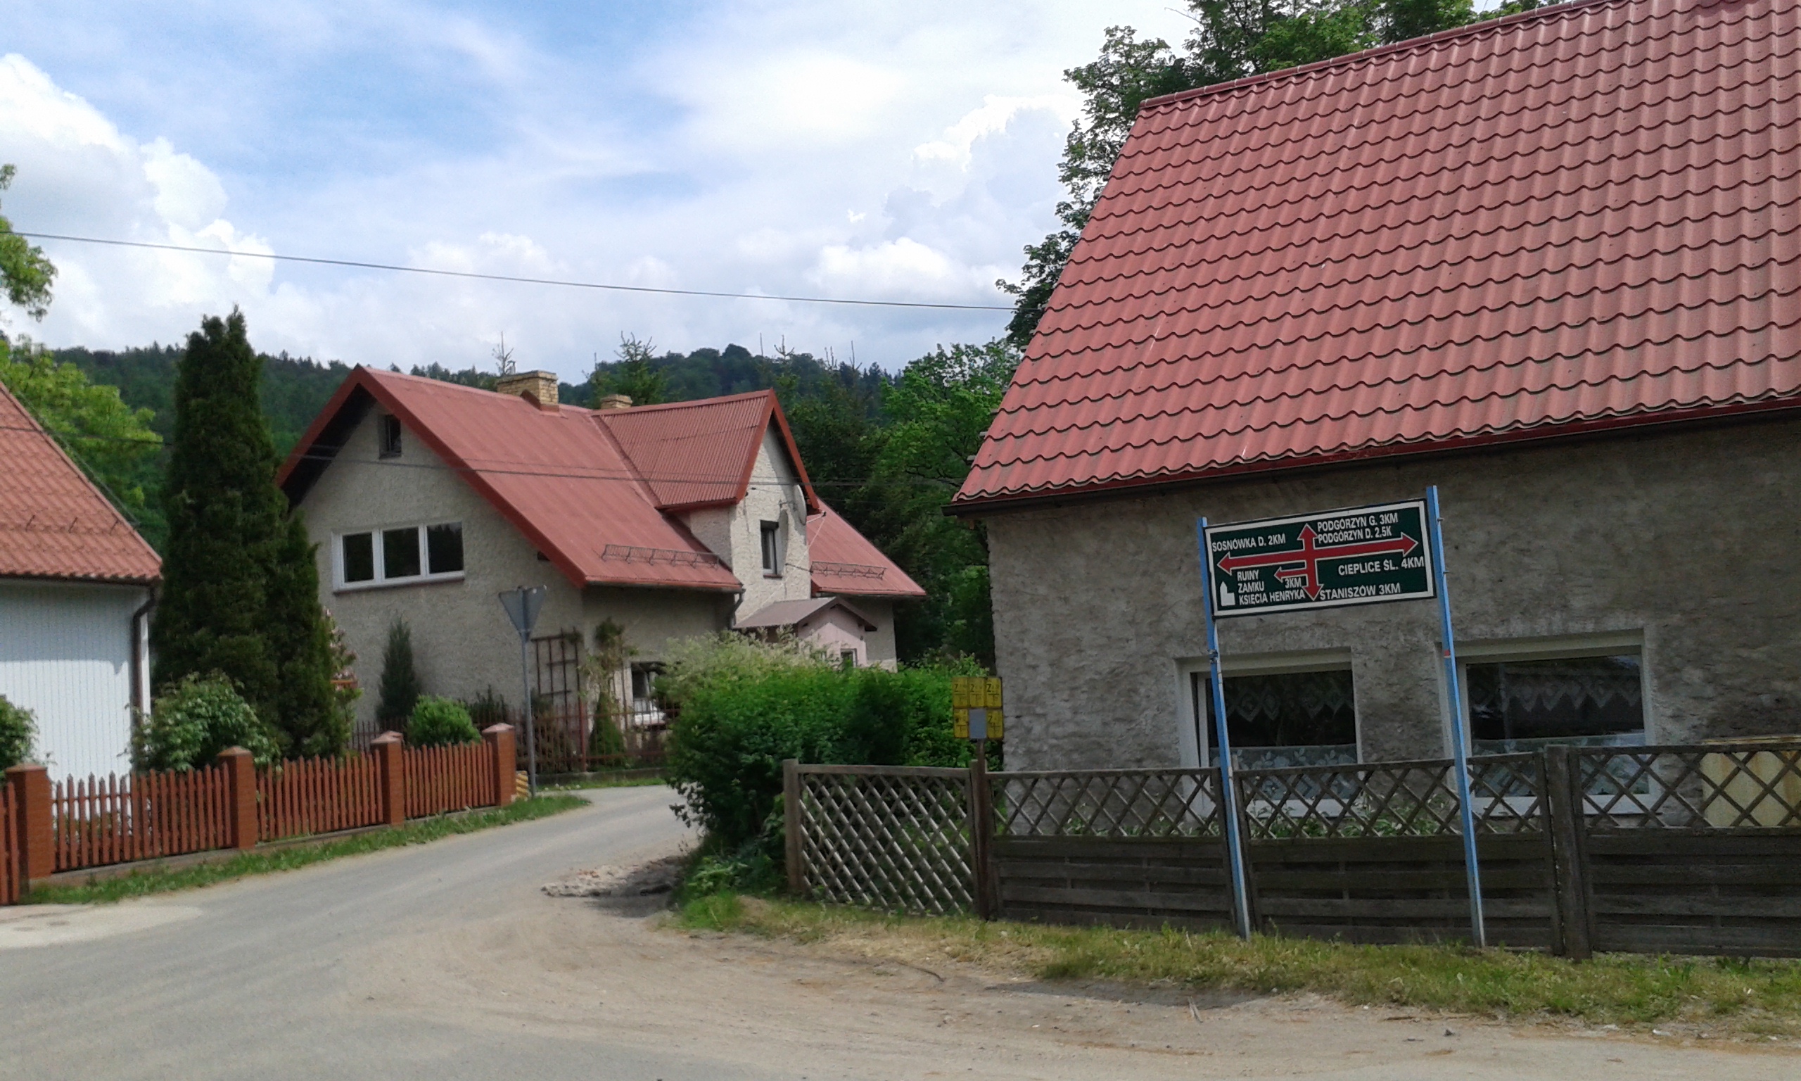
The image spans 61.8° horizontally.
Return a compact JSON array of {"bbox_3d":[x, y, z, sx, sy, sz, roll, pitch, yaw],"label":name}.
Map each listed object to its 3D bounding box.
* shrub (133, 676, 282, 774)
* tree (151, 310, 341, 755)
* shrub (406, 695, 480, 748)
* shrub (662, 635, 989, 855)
[{"bbox_3d":[-8.701,2.720,18.900,1.660,2.100,1.700,-2,-5,-25],"label":"shrub"},{"bbox_3d":[-9.178,0.362,21.000,2.320,7.200,2.300,-2,-5,-24],"label":"tree"},{"bbox_3d":[-6.828,3.123,22.400,1.000,1.610,1.100,-3,-5,-17],"label":"shrub"},{"bbox_3d":[-0.707,1.878,13.700,2.880,2.050,2.300,-4,-5,-3],"label":"shrub"}]

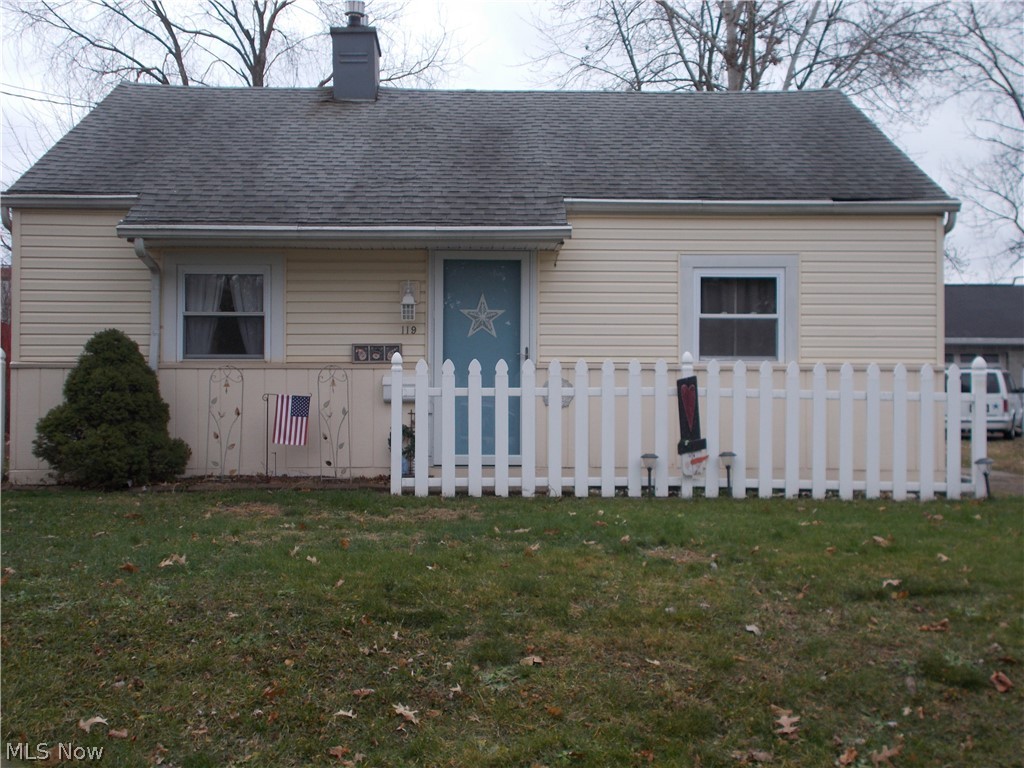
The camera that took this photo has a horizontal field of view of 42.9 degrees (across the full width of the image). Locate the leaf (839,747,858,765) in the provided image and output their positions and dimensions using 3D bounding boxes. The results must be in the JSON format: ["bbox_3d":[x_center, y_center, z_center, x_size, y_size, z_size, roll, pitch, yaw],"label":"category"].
[{"bbox_3d":[1.125,1.242,4.353,0.070,0.035,0.075,0,-1,0],"label":"leaf"}]

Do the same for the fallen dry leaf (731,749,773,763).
[{"bbox_3d":[0.786,1.219,4.270,0.137,0.030,0.100,0,0,-2],"label":"fallen dry leaf"}]

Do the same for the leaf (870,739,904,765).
[{"bbox_3d":[1.264,1.241,4.383,0.115,0.040,0.130,0,-1,0],"label":"leaf"}]

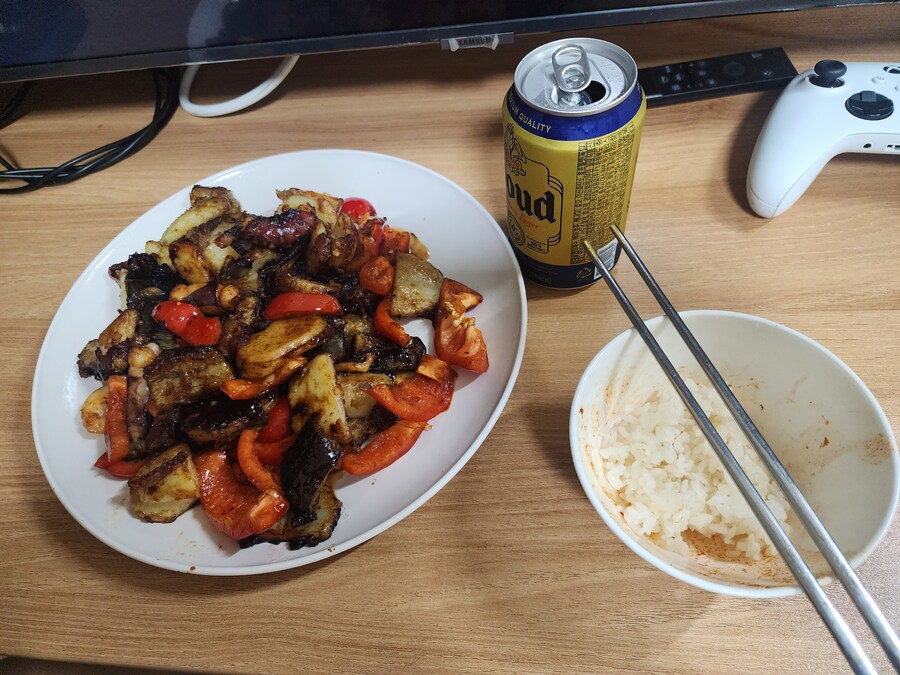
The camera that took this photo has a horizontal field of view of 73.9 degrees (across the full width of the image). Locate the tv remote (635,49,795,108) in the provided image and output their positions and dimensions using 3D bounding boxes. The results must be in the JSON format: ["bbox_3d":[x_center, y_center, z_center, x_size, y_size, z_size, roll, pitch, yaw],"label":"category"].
[{"bbox_3d":[0.165,-0.179,0.427,0.148,0.013,0.035,-8,56,3],"label":"tv remote"}]

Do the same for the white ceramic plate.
[{"bbox_3d":[-0.092,-0.004,0.338,0.269,0.027,0.269,-12,56,0],"label":"white ceramic plate"}]

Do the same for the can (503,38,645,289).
[{"bbox_3d":[0.061,-0.082,0.311,0.066,0.122,0.066,-4,57,5],"label":"can"}]

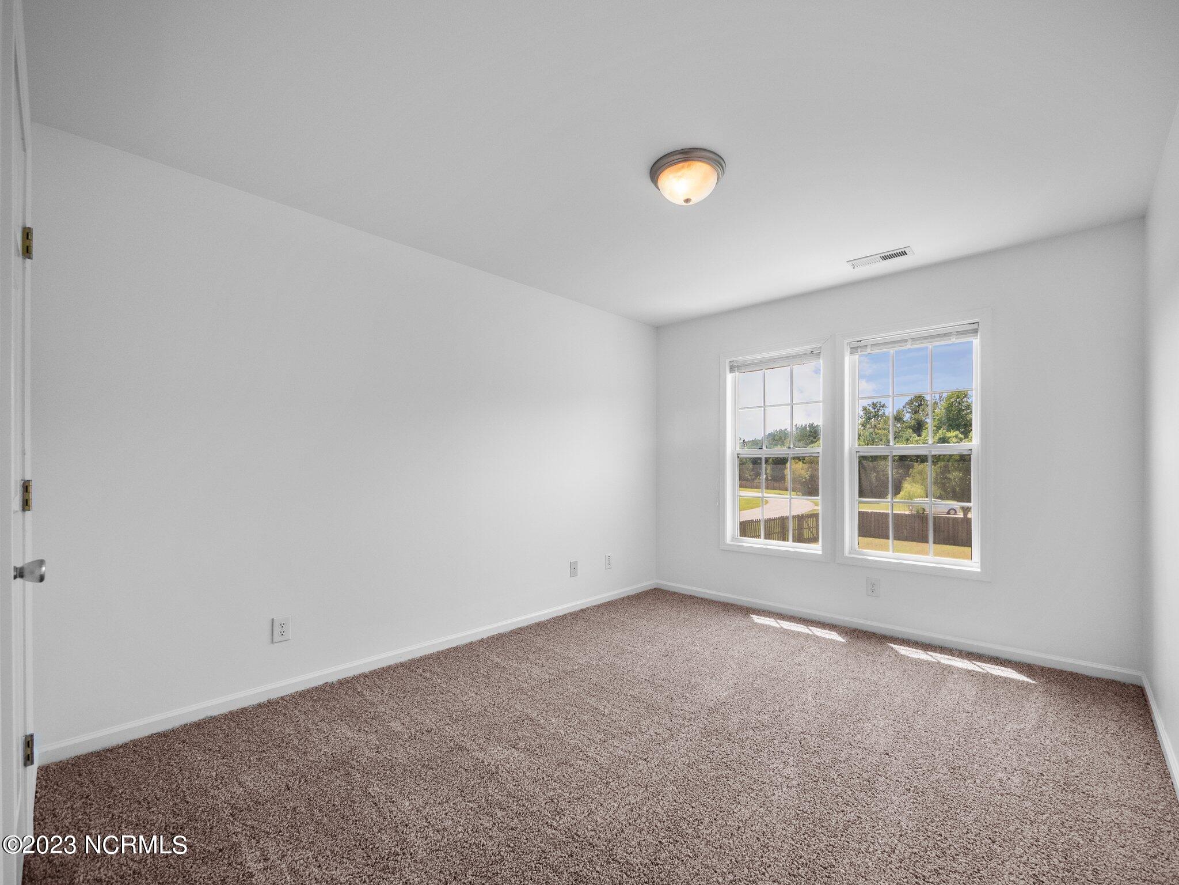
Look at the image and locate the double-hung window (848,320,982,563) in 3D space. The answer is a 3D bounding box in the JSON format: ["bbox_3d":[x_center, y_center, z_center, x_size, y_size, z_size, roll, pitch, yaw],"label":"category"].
[{"bbox_3d":[2.167,0.033,3.241,0.740,1.540,0.090,-1,-2,41],"label":"double-hung window"}]

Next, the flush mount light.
[{"bbox_3d":[0.437,-1.131,2.124,0.335,0.140,0.335,0,-2,0],"label":"flush mount light"}]

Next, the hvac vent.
[{"bbox_3d":[1.836,-1.155,3.010,0.345,0.020,0.150,-1,-2,41],"label":"hvac vent"}]

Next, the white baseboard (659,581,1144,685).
[{"bbox_3d":[1.773,1.291,3.484,3.000,0.075,0.018,-1,-2,41],"label":"white baseboard"}]

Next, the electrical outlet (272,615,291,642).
[{"bbox_3d":[-1.533,0.932,2.380,0.077,0.120,0.012,2,-2,-44],"label":"electrical outlet"}]

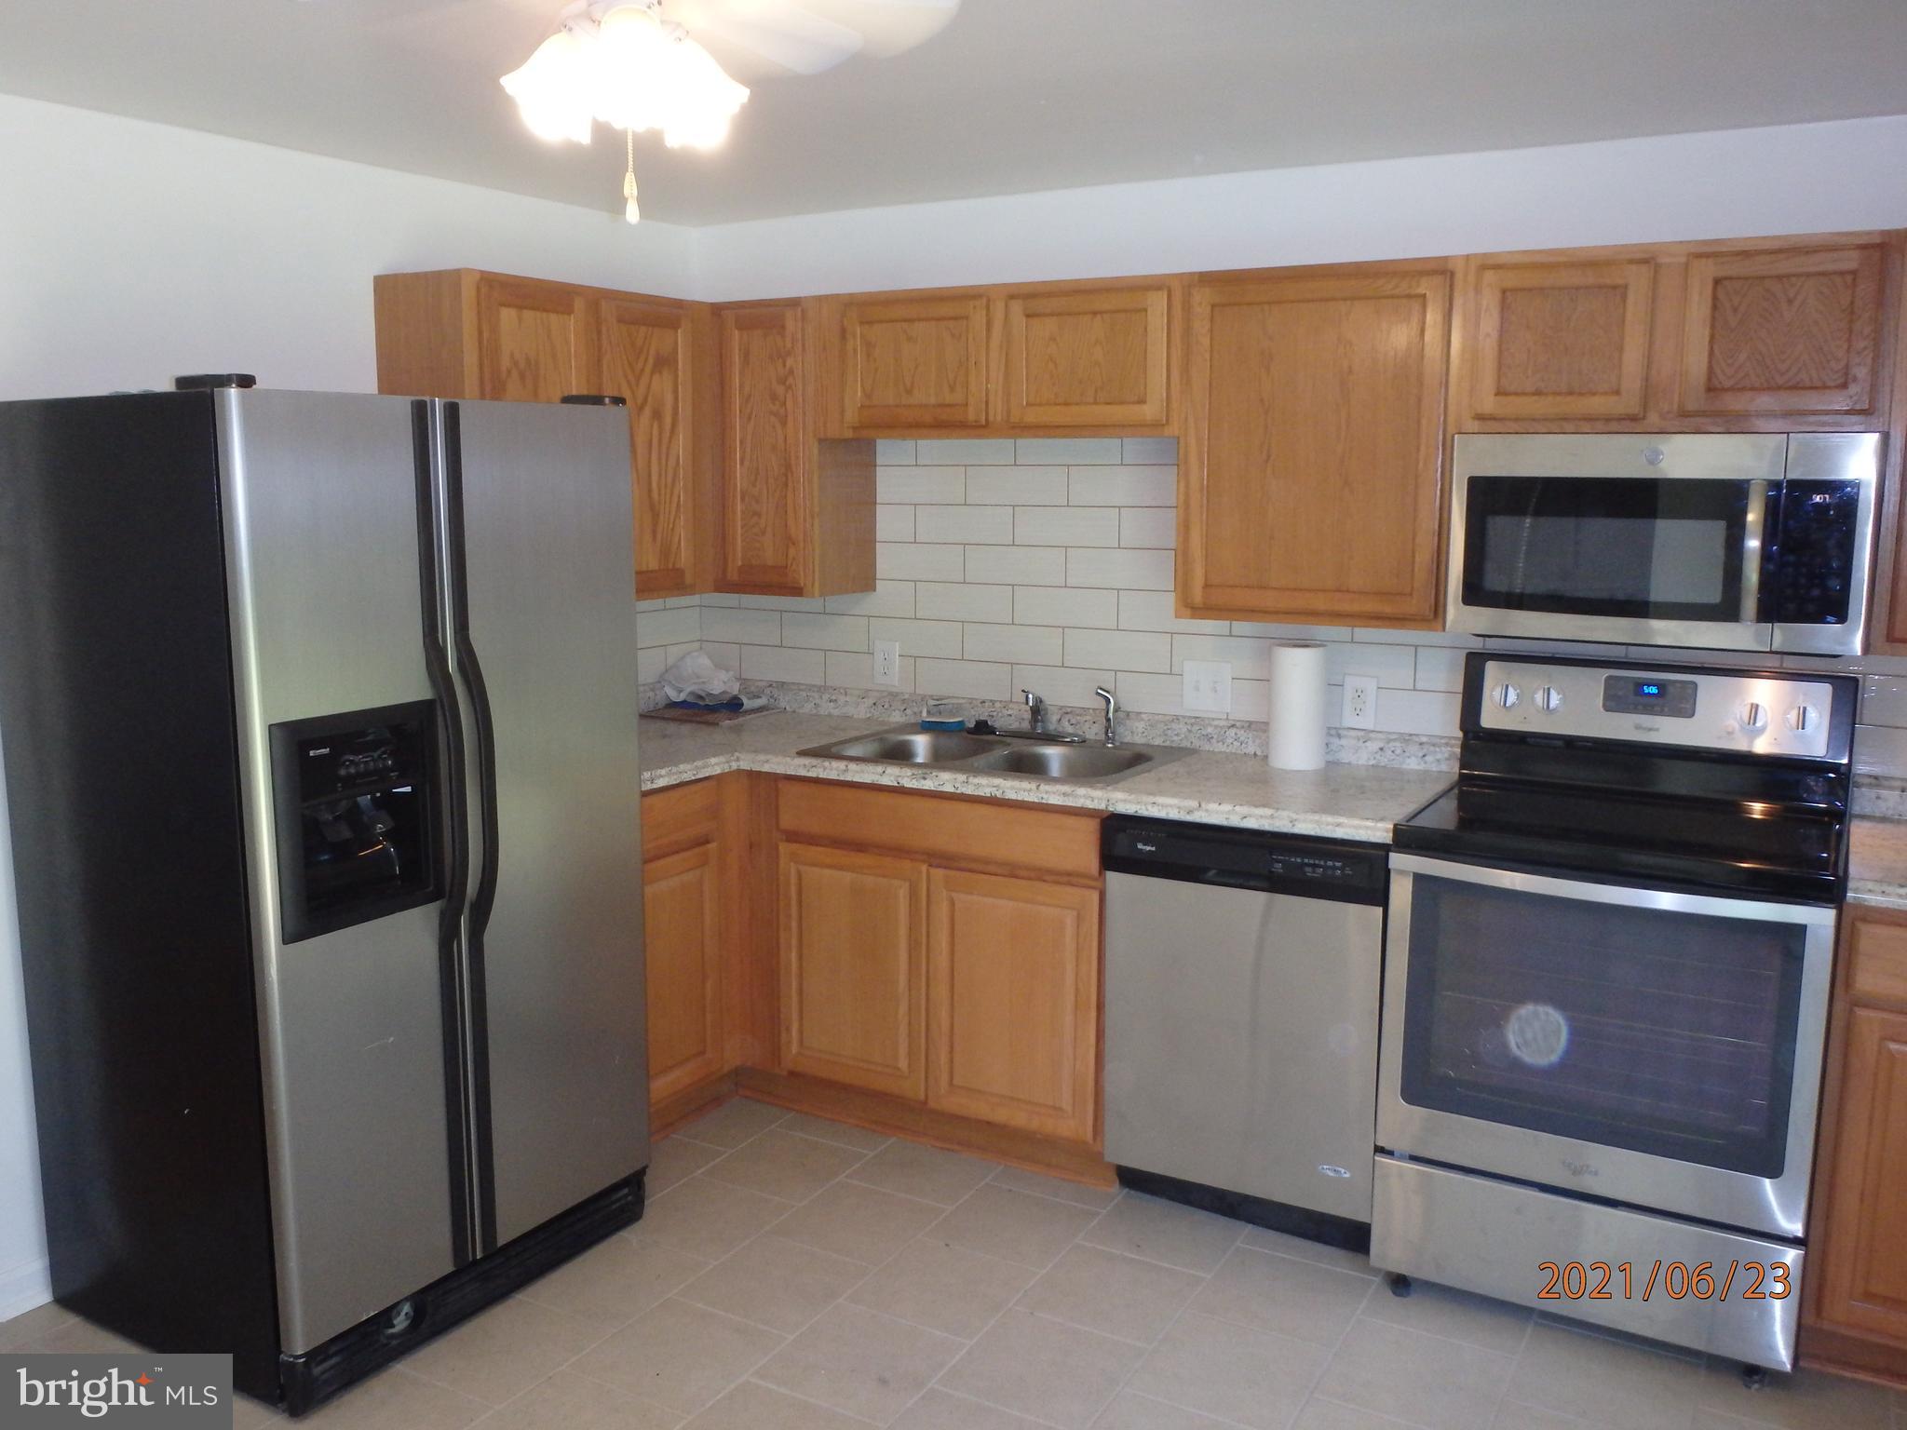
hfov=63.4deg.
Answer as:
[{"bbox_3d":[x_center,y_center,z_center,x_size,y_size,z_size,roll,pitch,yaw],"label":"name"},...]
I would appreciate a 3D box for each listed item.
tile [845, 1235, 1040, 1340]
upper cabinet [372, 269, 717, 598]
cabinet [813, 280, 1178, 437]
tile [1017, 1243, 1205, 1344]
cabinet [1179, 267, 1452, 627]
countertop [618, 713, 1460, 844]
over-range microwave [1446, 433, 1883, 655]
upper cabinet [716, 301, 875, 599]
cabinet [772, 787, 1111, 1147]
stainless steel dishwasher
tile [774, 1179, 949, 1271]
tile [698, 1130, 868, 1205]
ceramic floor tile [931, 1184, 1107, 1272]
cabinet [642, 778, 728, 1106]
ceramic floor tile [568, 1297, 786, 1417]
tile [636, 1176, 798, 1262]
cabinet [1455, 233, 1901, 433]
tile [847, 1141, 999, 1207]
[{"bbox_3d":[-0.018,1.167,3.135,0.298,0.010,0.297,5,10,30],"label":"tile"},{"bbox_3d":[-0.973,-0.669,3.880,0.312,0.767,0.865,5,11,30],"label":"upper cabinet"},{"bbox_3d":[0.148,-0.864,3.823,0.989,0.356,0.305,5,10,29],"label":"cabinet"},{"bbox_3d":[0.321,1.170,3.118,0.298,0.010,0.297,5,10,30],"label":"tile"},{"bbox_3d":[0.842,-0.598,3.466,0.609,0.767,0.305,5,10,29],"label":"cabinet"},{"bbox_3d":[-0.078,0.139,3.625,2.245,0.040,1.160,5,11,30],"label":"countertop"},{"bbox_3d":[1.424,-0.361,3.110,0.747,0.399,0.390,5,11,30],"label":"over-range microwave"},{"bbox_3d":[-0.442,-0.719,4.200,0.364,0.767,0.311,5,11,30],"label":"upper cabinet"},{"bbox_3d":[0.100,0.525,3.896,0.897,0.812,0.625,5,11,30],"label":"cabinet"},{"bbox_3d":[0.745,0.652,3.527,0.604,0.885,0.610,5,10,29],"label":"stainless steel dishwasher"},{"bbox_3d":[-0.207,1.123,3.408,0.298,0.010,0.297,5,10,30],"label":"tile"},{"bbox_3d":[-0.397,1.077,3.675,0.299,0.010,0.297,5,11,30],"label":"tile"},{"bbox_3d":[0.133,1.125,3.386,0.299,0.010,0.297,5,11,30],"label":"ceramic floor tile"},{"bbox_3d":[-0.944,0.555,3.828,0.610,0.795,0.485,5,10,29],"label":"cabinet"},{"bbox_3d":[-0.510,1.203,2.890,0.299,0.010,0.297,5,11,30],"label":"ceramic floor tile"},{"bbox_3d":[-0.547,1.119,3.424,0.298,0.010,0.297,5,10,30],"label":"tile"},{"bbox_3d":[1.437,-0.746,3.100,0.760,0.355,0.305,5,10,29],"label":"cabinet"},{"bbox_3d":[-0.057,1.080,3.658,0.299,0.010,0.297,5,11,30],"label":"tile"}]

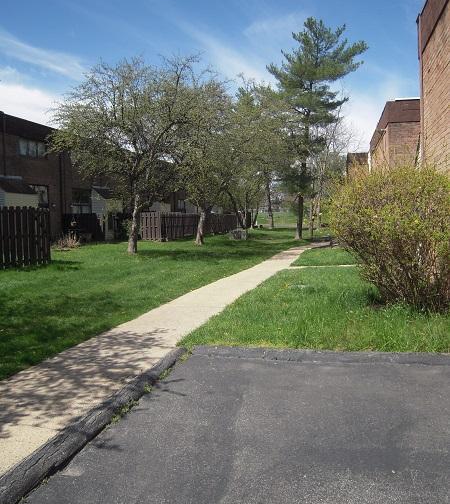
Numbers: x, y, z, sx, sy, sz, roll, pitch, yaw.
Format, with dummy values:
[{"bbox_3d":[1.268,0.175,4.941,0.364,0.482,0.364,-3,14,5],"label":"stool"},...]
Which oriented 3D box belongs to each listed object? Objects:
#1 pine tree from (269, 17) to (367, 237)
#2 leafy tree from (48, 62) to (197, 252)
[{"bbox_3d":[5.995,-8.024,31.798,6.300,14.350,6.200,-1,4,0],"label":"pine tree"},{"bbox_3d":[-4.350,-4.150,21.006,6.400,8.410,6.200,-1,4,0],"label":"leafy tree"}]

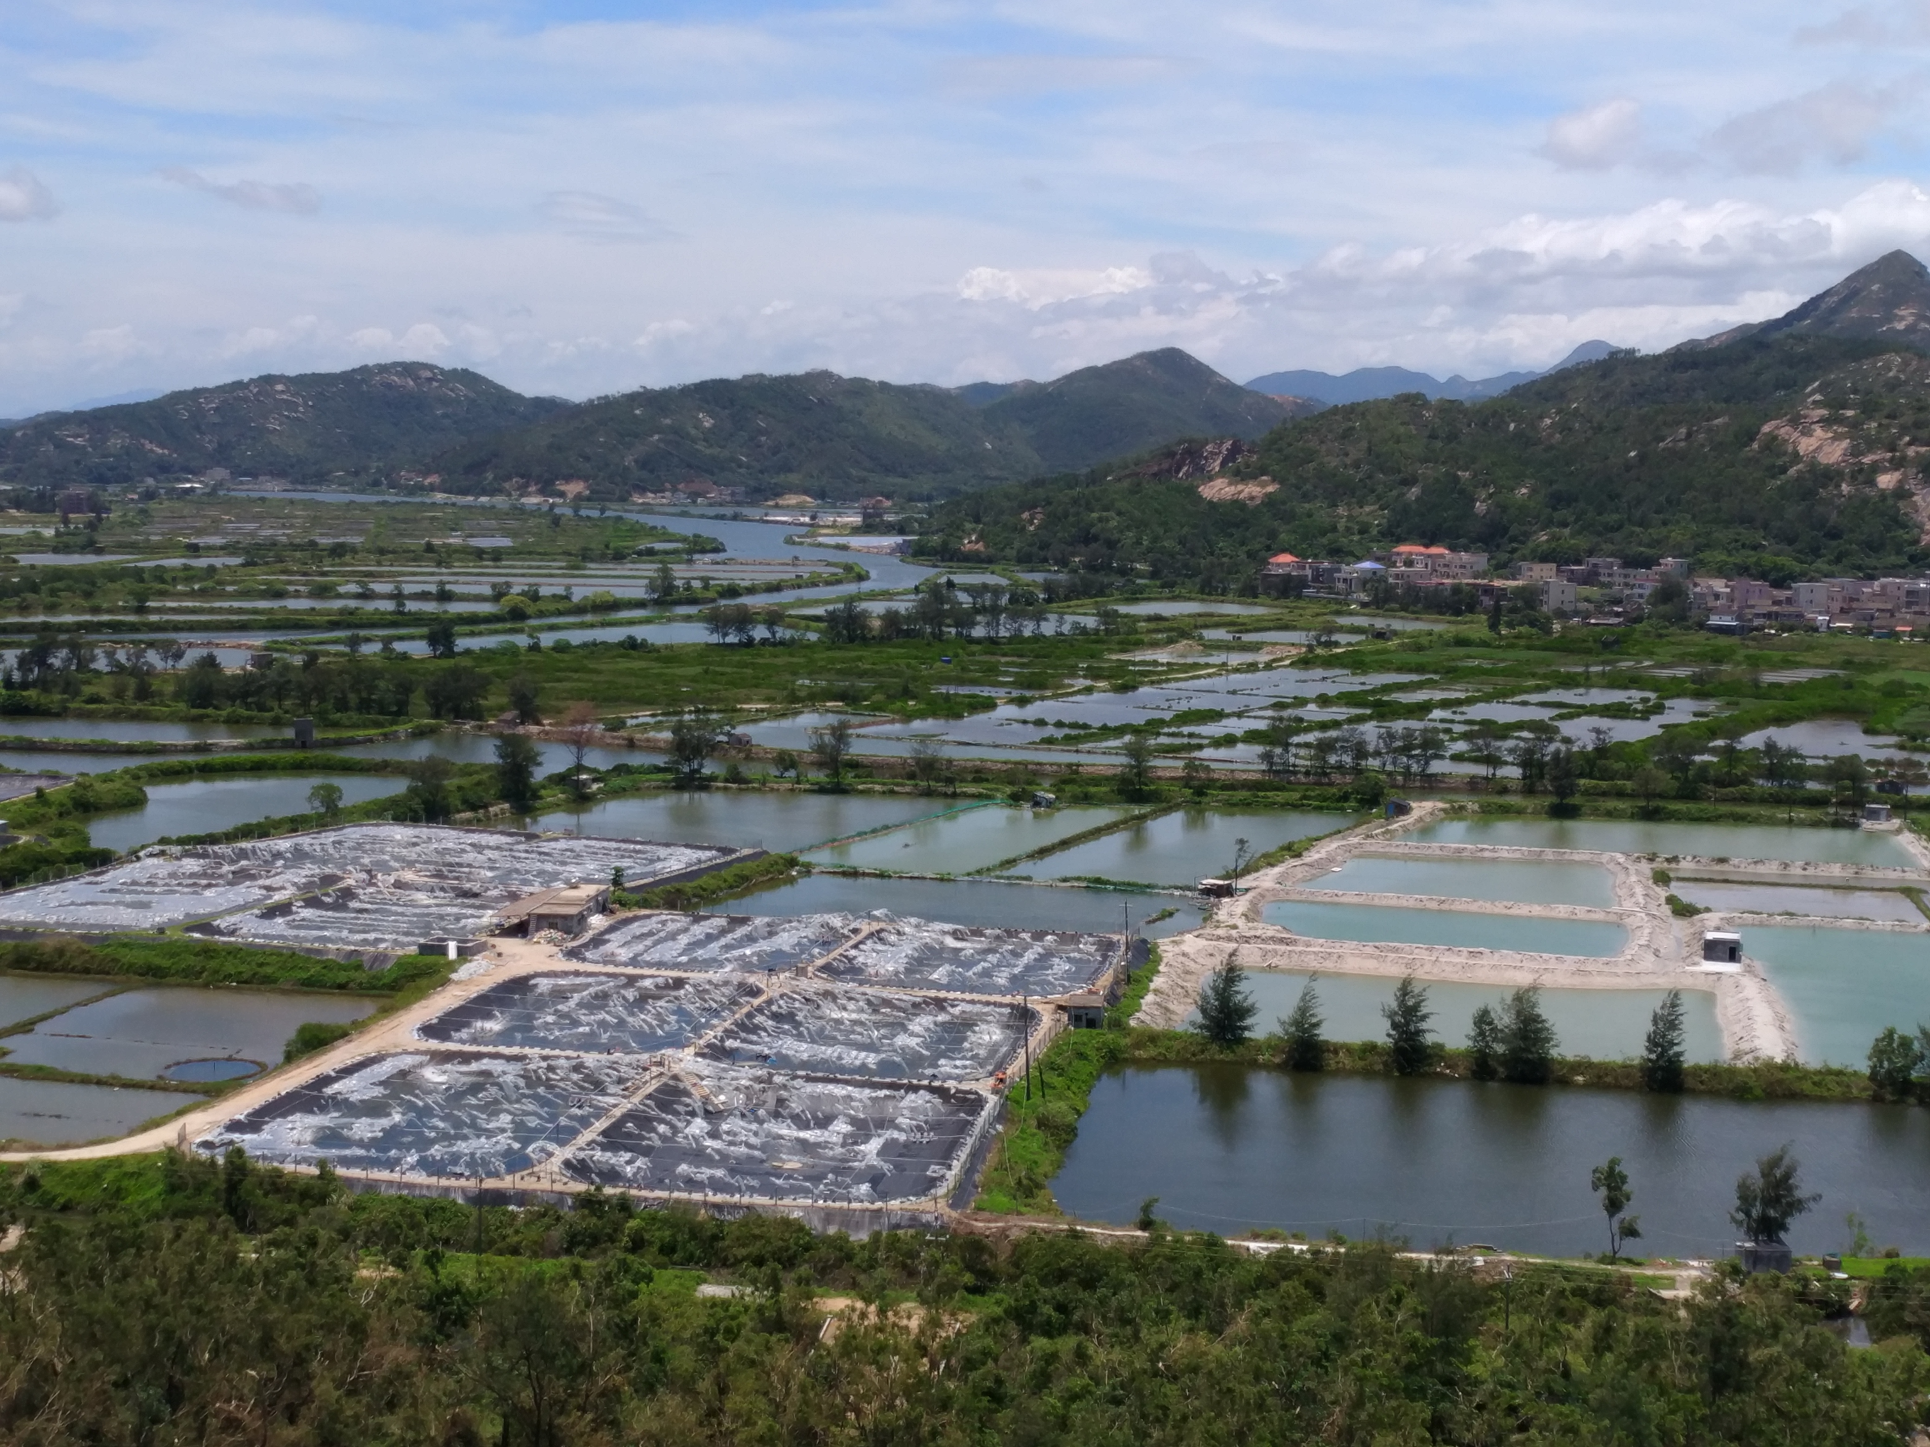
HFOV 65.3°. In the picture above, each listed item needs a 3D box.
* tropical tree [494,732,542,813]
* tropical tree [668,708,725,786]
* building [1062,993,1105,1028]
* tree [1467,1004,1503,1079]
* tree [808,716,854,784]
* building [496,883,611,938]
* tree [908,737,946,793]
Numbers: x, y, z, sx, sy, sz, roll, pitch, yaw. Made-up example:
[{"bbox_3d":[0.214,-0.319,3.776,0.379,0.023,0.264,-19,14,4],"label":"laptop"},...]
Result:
[{"bbox_3d":[-77.269,8.193,258.627,8.080,13.791,7.676,-4,11,-17],"label":"tropical tree"},{"bbox_3d":[-49.741,4.187,276.397,10.254,14.410,8.716,-3,11,-10],"label":"tropical tree"},{"bbox_3d":[12.700,30.020,156.340,3.600,2.700,3.200,1,11,4],"label":"building"},{"bbox_3d":[49.390,30.190,142.430,3.170,7.330,2.940,0,11,0],"label":"tree"},{"bbox_3d":[-23.030,5.010,261.640,7.660,12.200,7.120,0,11,0],"label":"tree"},{"bbox_3d":[-51.400,23.530,189.210,9.800,3.200,11.000,2,11,8],"label":"building"},{"bbox_3d":[-6.500,7.140,258.570,6.300,9.250,5.860,0,11,0],"label":"tree"}]

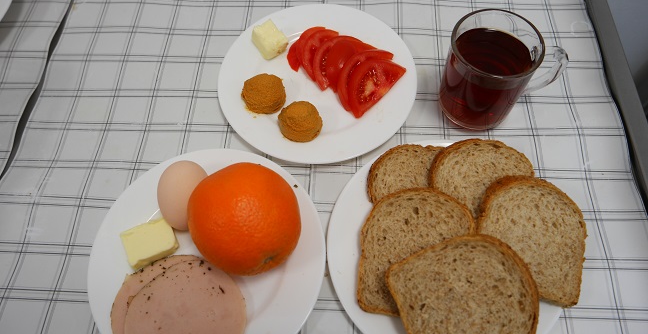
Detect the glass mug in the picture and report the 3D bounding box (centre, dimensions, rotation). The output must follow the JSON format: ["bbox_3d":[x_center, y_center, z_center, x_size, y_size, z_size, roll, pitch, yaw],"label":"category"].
[{"bbox_3d":[0.162,-0.084,0.394,0.107,0.085,0.075,0,64,1],"label":"glass mug"}]

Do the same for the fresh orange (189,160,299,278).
[{"bbox_3d":[-0.060,0.039,0.331,0.084,0.083,0.084,-3,64,0],"label":"fresh orange"}]

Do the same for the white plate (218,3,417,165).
[{"bbox_3d":[-0.006,-0.086,0.435,0.195,0.019,0.195,-1,64,1],"label":"white plate"}]

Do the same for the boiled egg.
[{"bbox_3d":[-0.116,0.024,0.360,0.044,0.044,0.060,-8,76,-3],"label":"boiled egg"}]

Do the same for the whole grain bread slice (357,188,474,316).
[{"bbox_3d":[0.075,0.068,0.345,0.094,0.013,0.106,0,73,1],"label":"whole grain bread slice"}]

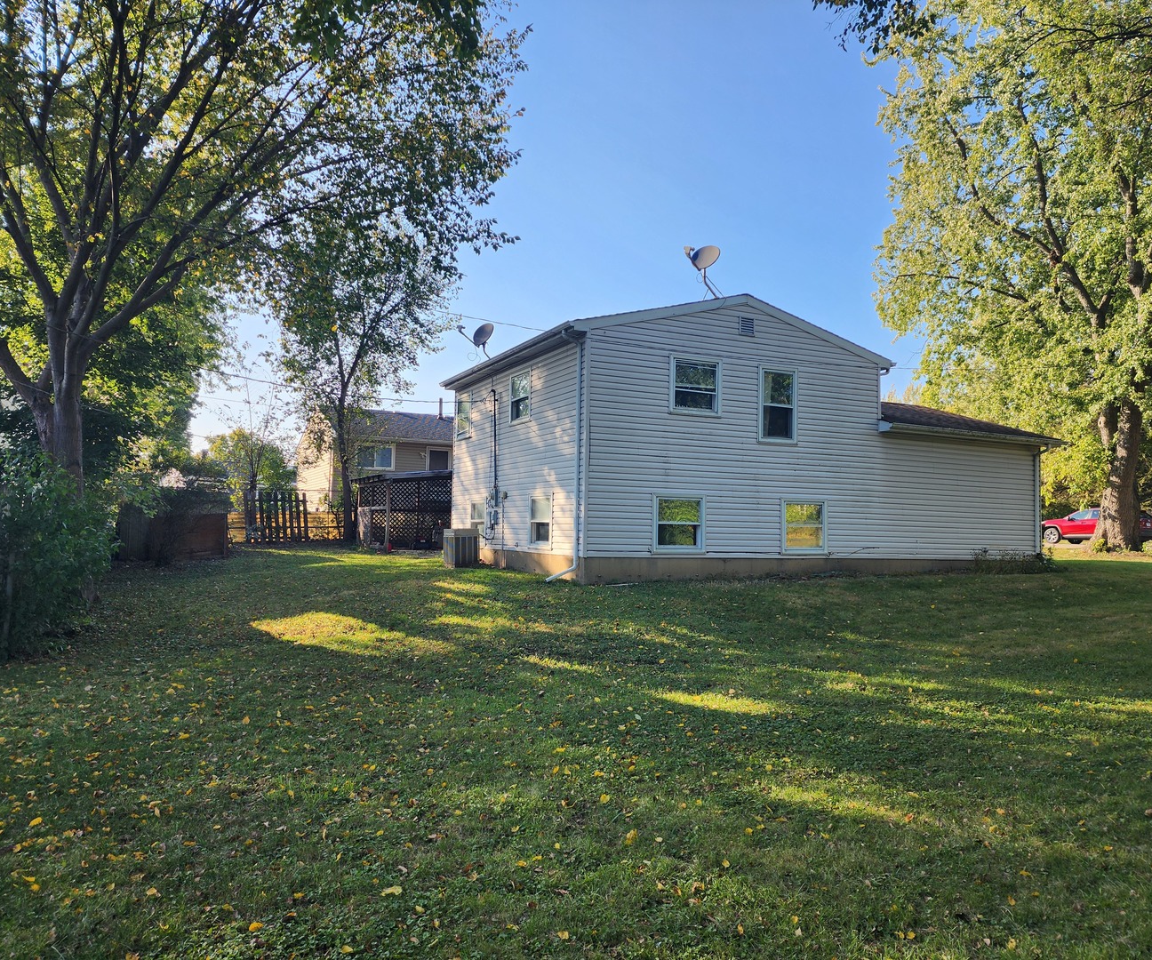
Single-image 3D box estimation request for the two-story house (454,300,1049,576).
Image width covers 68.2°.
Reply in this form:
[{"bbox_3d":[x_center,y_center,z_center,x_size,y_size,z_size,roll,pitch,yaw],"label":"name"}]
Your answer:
[{"bbox_3d":[4.071,-0.562,23.060,13.370,5.900,10.100,3,-3,-24],"label":"two-story house"}]

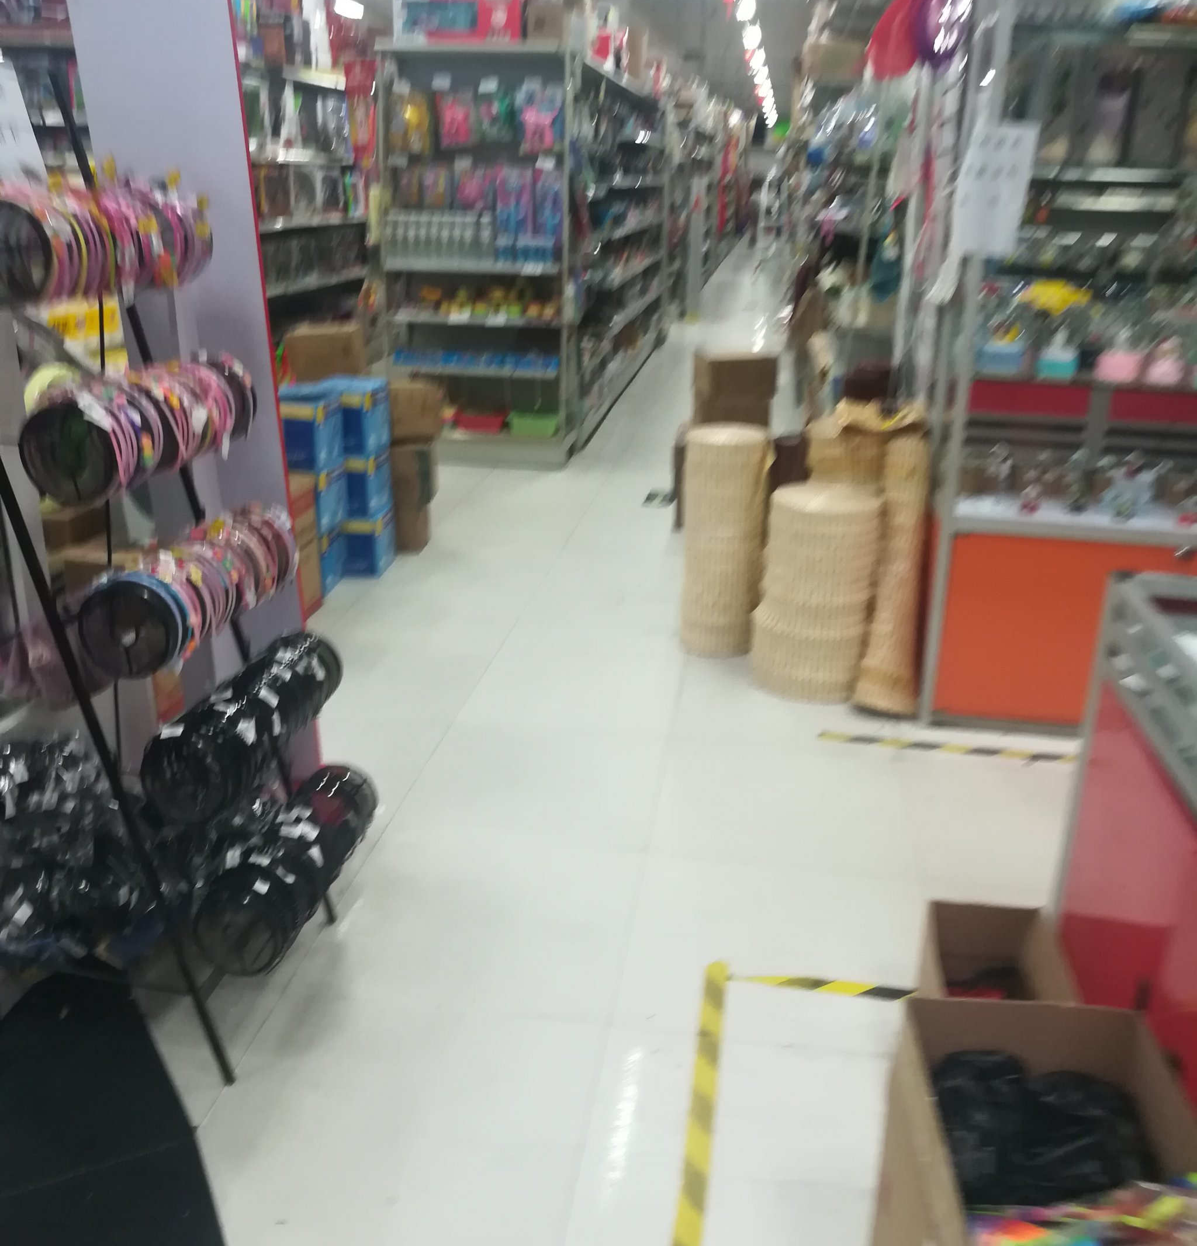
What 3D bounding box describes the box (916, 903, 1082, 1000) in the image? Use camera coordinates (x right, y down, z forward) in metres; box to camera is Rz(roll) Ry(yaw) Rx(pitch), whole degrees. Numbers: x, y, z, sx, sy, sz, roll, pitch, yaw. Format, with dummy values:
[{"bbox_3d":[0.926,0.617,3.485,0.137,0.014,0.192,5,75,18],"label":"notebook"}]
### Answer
[{"bbox_3d":[0.621,0.683,1.894,0.190,0.285,0.390,3,20,6],"label":"box"}]

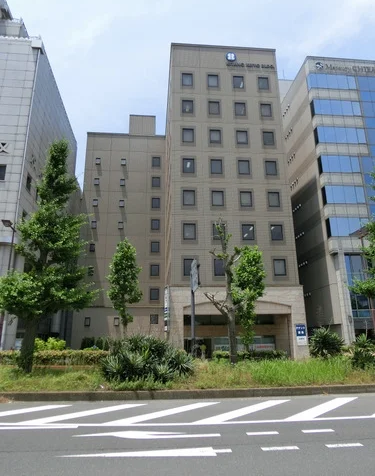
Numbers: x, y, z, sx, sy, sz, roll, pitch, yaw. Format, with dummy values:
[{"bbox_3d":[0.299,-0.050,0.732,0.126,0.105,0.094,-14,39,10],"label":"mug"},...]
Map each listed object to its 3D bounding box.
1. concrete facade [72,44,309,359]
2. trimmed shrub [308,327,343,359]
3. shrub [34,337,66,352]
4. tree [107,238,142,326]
[{"bbox_3d":[-2.687,-2.135,45.102,23.040,32.800,25.000,1,-17,-4],"label":"concrete facade"},{"bbox_3d":[7.743,5.998,19.774,1.860,2.130,1.810,1,-17,-4],"label":"trimmed shrub"},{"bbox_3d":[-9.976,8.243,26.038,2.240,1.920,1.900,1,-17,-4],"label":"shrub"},{"bbox_3d":[-4.561,4.363,25.017,2.360,8.870,2.360,1,-17,-4],"label":"tree"}]

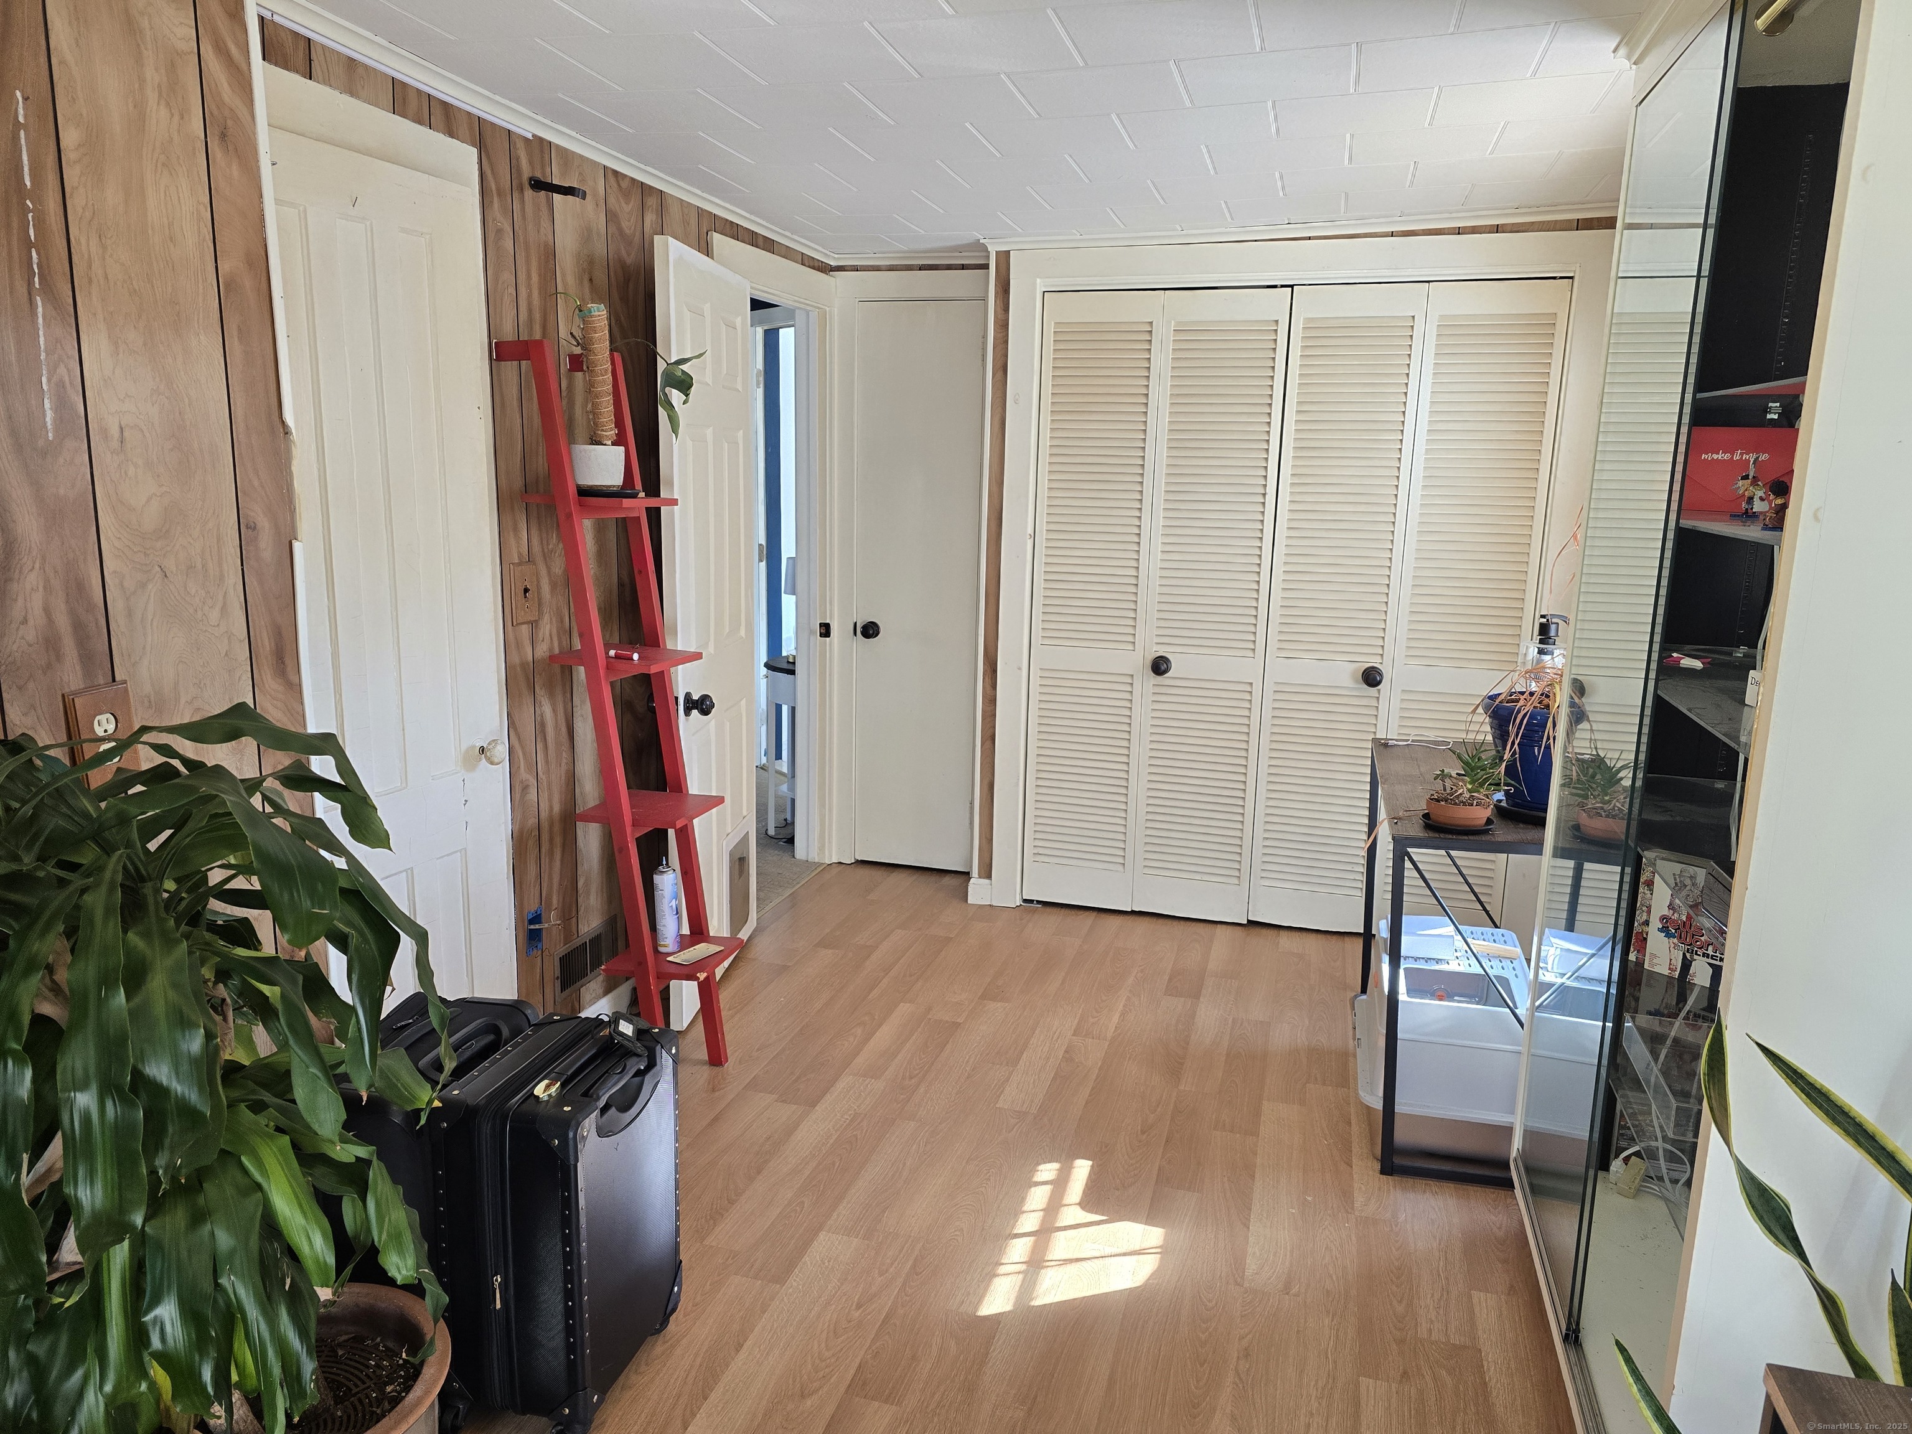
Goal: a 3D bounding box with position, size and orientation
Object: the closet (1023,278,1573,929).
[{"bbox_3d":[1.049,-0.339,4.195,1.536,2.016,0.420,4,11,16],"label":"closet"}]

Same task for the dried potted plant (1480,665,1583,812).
[{"bbox_3d":[1.272,0.031,2.724,0.264,0.367,0.264,4,11,16],"label":"dried potted plant"}]

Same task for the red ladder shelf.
[{"bbox_3d":[-0.734,0.032,2.914,0.439,1.704,0.294,4,11,16],"label":"red ladder shelf"}]

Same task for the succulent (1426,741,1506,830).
[{"bbox_3d":[1.060,0.126,2.644,0.180,0.202,0.173,4,11,16],"label":"succulent"}]

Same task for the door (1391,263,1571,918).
[{"bbox_3d":[1.549,-0.268,3.866,0.382,2.010,0.040,4,11,16],"label":"door"}]

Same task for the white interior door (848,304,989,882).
[{"bbox_3d":[-0.140,-0.439,4.558,0.452,2.019,0.045,4,11,16],"label":"white interior door"}]

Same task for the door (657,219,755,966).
[{"bbox_3d":[-0.668,-0.218,3.475,0.045,1.955,0.779,2,11,5],"label":"door"}]

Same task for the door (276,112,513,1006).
[{"bbox_3d":[-1.097,-0.044,2.473,0.045,1.973,0.642,4,11,16],"label":"door"}]

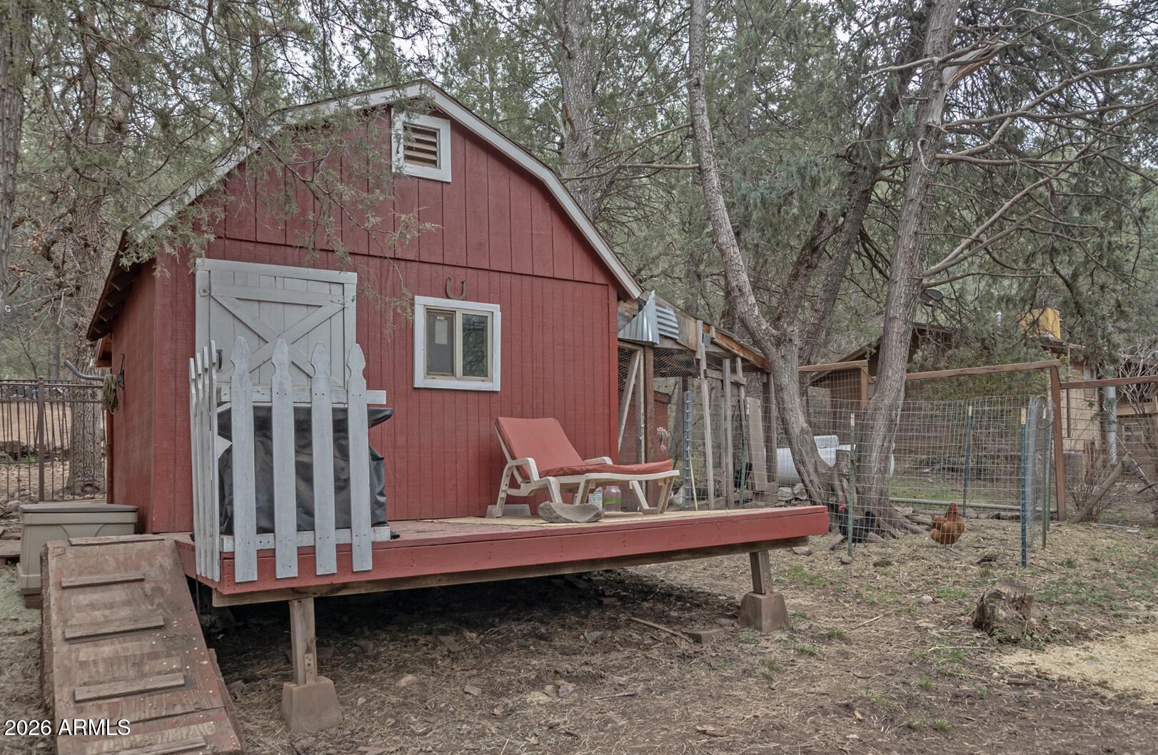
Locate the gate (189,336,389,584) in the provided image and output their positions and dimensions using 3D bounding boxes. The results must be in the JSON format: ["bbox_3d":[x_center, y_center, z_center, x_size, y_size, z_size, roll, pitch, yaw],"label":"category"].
[{"bbox_3d":[-1.351,0.372,3.845,0.780,1.050,0.550,2,-6,-31],"label":"gate"}]

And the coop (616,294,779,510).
[{"bbox_3d":[0.696,0.278,8.942,2.150,2.070,1.950,2,-6,-31],"label":"coop"}]

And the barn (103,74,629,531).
[{"bbox_3d":[-2.268,-0.406,8.119,4.120,3.450,4.050,2,-6,-32],"label":"barn"}]

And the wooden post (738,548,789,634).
[{"bbox_3d":[1.177,1.366,5.150,0.220,0.510,0.220,2,-6,-31],"label":"wooden post"}]

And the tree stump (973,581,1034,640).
[{"bbox_3d":[2.594,1.427,4.920,0.330,0.290,0.330,2,-6,-28],"label":"tree stump"}]

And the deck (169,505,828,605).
[{"bbox_3d":[-0.561,1.064,5.383,3.680,0.250,2.420,2,-8,-31],"label":"deck"}]

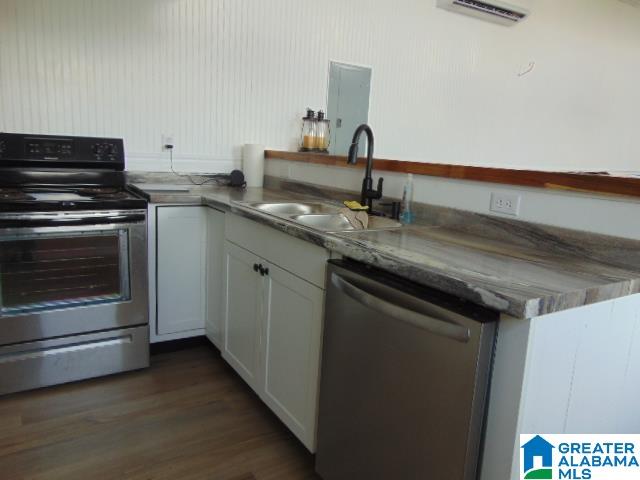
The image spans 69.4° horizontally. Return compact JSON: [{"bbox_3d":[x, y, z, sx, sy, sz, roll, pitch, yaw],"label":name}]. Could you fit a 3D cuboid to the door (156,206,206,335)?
[{"bbox_3d":[-0.748,0.160,2.495,0.262,0.695,0.022,-3,12,-32],"label":"door"}]

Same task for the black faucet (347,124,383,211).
[{"bbox_3d":[0.211,-0.319,2.070,0.105,0.395,0.200,10,13,34],"label":"black faucet"}]

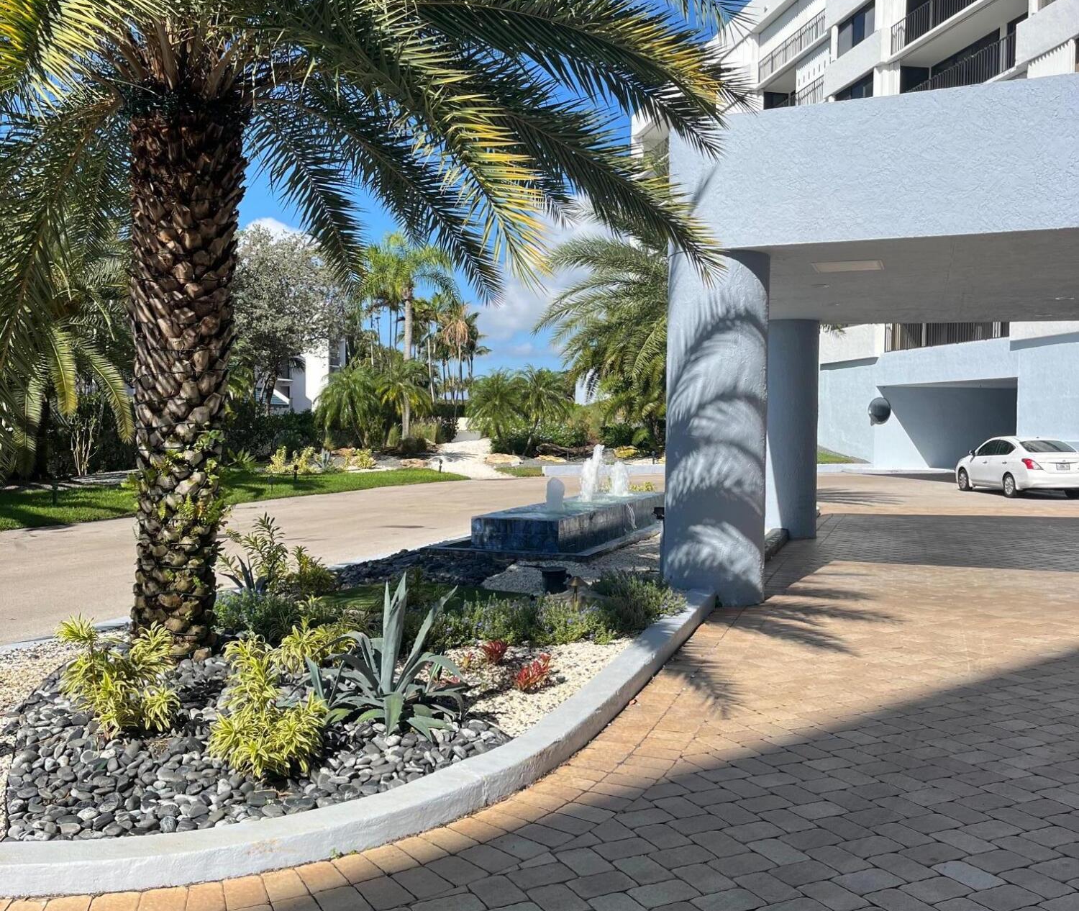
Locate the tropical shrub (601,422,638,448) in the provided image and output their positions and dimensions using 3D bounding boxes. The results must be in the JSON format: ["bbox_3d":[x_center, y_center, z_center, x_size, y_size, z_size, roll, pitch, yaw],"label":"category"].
[{"bbox_3d":[3.028,-0.746,41.000,1.407,1.024,1.300,1,1,0],"label":"tropical shrub"}]

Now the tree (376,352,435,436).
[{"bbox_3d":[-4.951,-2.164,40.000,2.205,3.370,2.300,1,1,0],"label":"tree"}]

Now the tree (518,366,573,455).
[{"bbox_3d":[0.192,-1.748,41.000,2.047,3.369,2.100,1,1,0],"label":"tree"}]

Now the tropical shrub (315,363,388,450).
[{"bbox_3d":[-6.795,-1.785,39.000,2.596,3.124,2.600,1,1,0],"label":"tropical shrub"}]

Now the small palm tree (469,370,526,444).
[{"bbox_3d":[-1.599,-1.663,41.000,2.132,3.198,2.100,1,1,0],"label":"small palm tree"}]

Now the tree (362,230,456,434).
[{"bbox_3d":[-5.084,-4.597,42.500,3.669,8.090,3.600,1,1,0],"label":"tree"}]

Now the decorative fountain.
[{"bbox_3d":[0.810,0.526,18.345,1.300,1.420,7.700,1,1,17],"label":"decorative fountain"}]

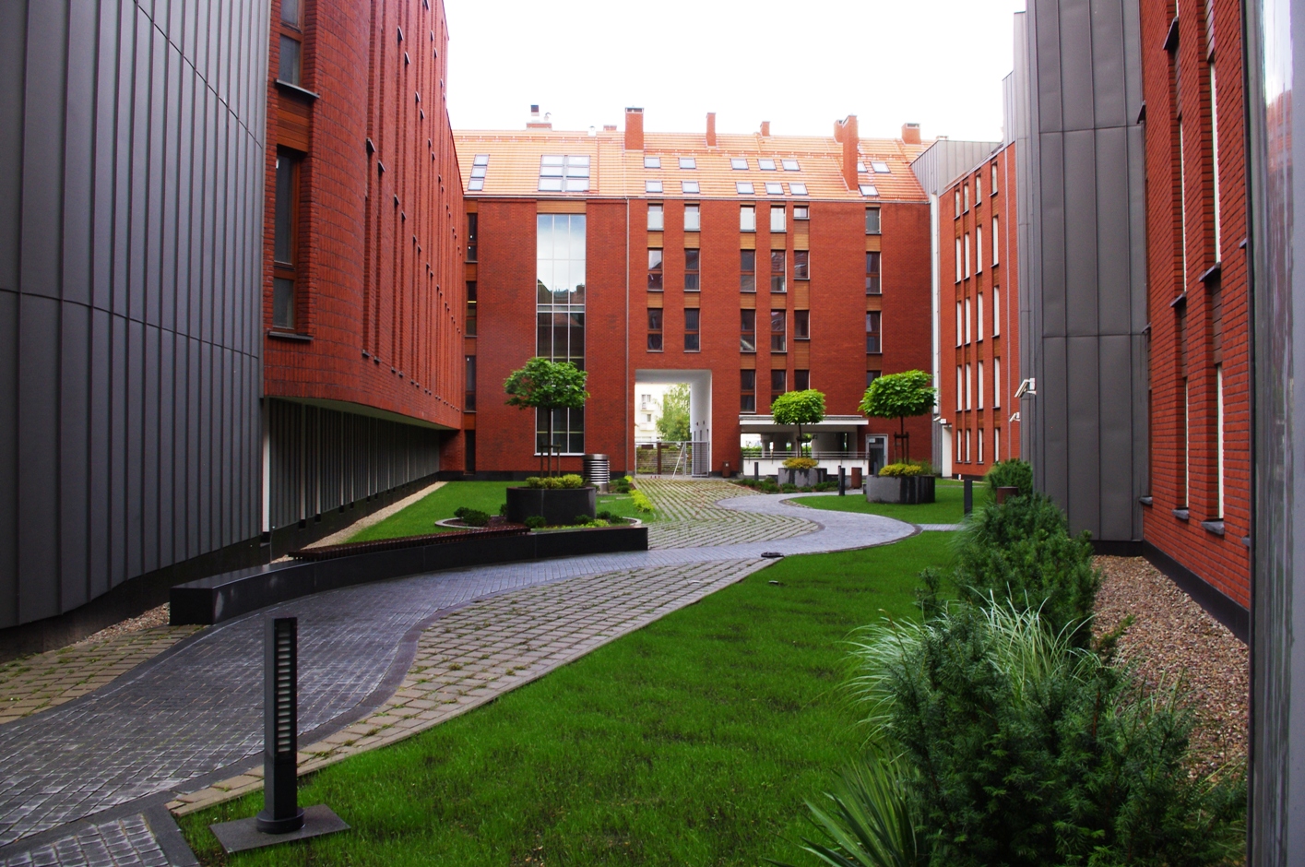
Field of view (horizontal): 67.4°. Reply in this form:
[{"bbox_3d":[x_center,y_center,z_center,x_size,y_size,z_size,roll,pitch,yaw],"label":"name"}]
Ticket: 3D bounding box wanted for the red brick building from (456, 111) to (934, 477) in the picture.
[{"bbox_3d":[1.980,-7.368,54.200,23.800,19.200,11.800,0,-1,-2],"label":"red brick building"}]

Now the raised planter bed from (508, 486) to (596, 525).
[{"bbox_3d":[-2.095,1.477,20.400,1.920,0.720,1.920,0,-1,-2],"label":"raised planter bed"}]

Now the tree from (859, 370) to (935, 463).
[{"bbox_3d":[6.808,-0.313,27.200,2.150,3.000,2.100,0,-1,-2],"label":"tree"}]

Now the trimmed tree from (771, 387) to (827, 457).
[{"bbox_3d":[5.756,-0.236,38.600,2.200,3.100,2.150,0,-1,-2],"label":"trimmed tree"}]

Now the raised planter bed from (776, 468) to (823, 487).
[{"bbox_3d":[5.897,1.705,38.600,1.920,0.720,1.920,0,-1,-2],"label":"raised planter bed"}]

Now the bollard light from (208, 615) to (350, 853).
[{"bbox_3d":[-1.563,1.210,4.110,0.475,0.885,0.330,1,-1,-34],"label":"bollard light"}]

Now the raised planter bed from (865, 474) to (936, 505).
[{"bbox_3d":[6.907,1.577,27.200,1.920,0.720,1.920,0,-1,-2],"label":"raised planter bed"}]

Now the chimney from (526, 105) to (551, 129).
[{"bbox_3d":[-6.249,-17.322,53.500,1.380,1.350,0.850,0,-1,-2],"label":"chimney"}]

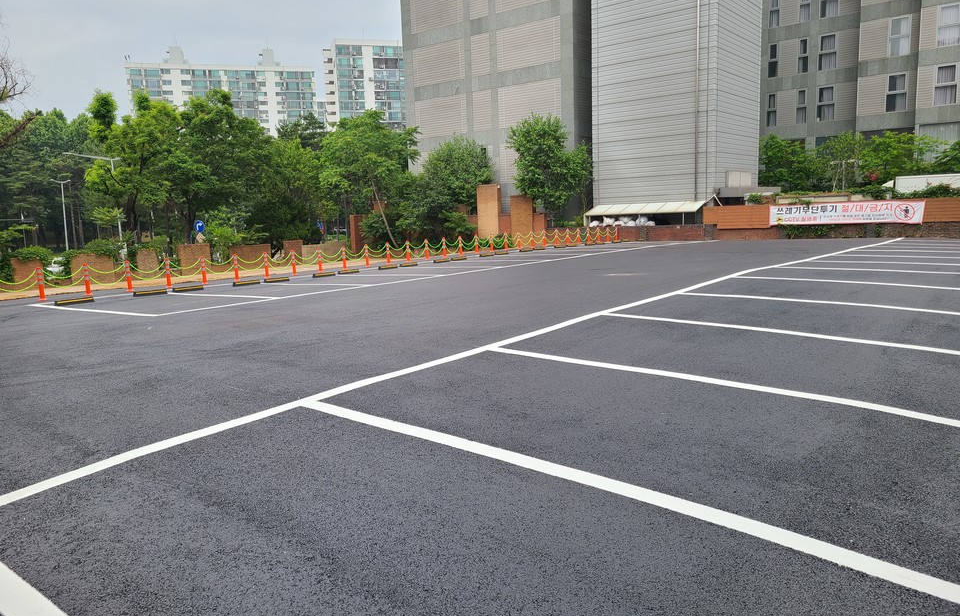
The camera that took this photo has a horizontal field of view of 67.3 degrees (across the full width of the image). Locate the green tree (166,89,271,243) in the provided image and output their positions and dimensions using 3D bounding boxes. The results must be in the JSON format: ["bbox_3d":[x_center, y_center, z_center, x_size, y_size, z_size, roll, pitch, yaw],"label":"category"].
[{"bbox_3d":[-10.652,-5.359,29.484,4.500,6.987,4.500,-2,8,0],"label":"green tree"}]

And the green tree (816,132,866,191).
[{"bbox_3d":[17.272,-6.868,34.463,2.400,2.971,2.400,-2,8,0],"label":"green tree"}]

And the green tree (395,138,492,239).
[{"bbox_3d":[-1.540,-4.949,30.600,4.151,4.710,4.151,-2,8,0],"label":"green tree"}]

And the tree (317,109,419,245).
[{"bbox_3d":[-4.289,-4.805,27.576,3.891,5.481,3.891,-2,8,0],"label":"tree"}]

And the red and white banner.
[{"bbox_3d":[14.946,-3.872,29.765,5.800,0.920,0.060,4,10,38],"label":"red and white banner"}]

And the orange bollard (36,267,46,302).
[{"bbox_3d":[-9.703,-0.526,15.937,0.200,0.740,0.200,-2,8,0],"label":"orange bollard"}]

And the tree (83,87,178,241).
[{"bbox_3d":[-13.746,-5.045,28.503,4.300,6.864,4.300,-2,8,0],"label":"tree"}]

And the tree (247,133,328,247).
[{"bbox_3d":[-8.409,-4.877,31.585,4.000,5.477,4.000,-2,8,0],"label":"tree"}]

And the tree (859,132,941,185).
[{"bbox_3d":[19.182,-6.614,32.994,3.700,2.948,3.400,-2,8,0],"label":"tree"}]

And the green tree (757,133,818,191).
[{"bbox_3d":[15.161,-6.971,35.447,3.000,3.046,3.000,-2,8,0],"label":"green tree"}]

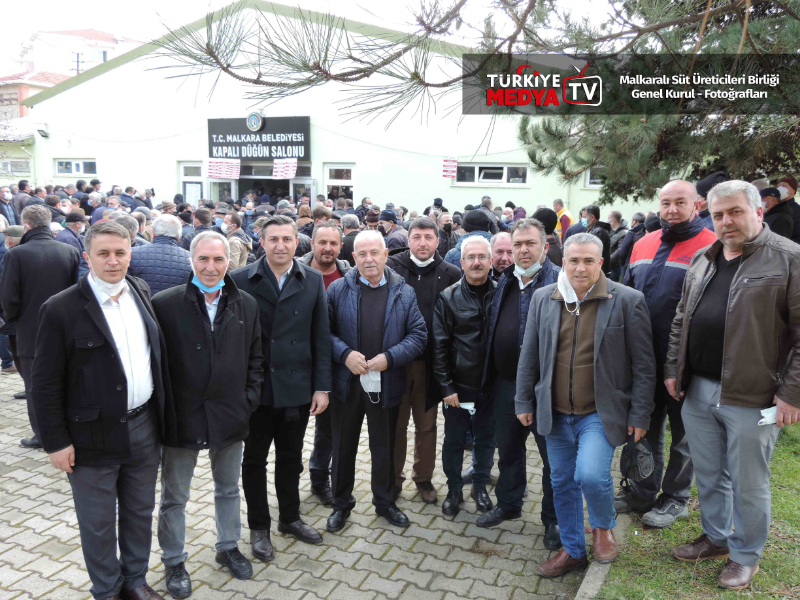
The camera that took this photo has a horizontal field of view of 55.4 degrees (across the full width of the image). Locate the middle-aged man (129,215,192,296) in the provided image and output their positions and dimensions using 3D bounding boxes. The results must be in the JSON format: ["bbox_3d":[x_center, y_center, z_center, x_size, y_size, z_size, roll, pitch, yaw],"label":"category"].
[{"bbox_3d":[-1.583,0.283,5.125,0.570,1.710,0.360,2,10,3],"label":"middle-aged man"}]

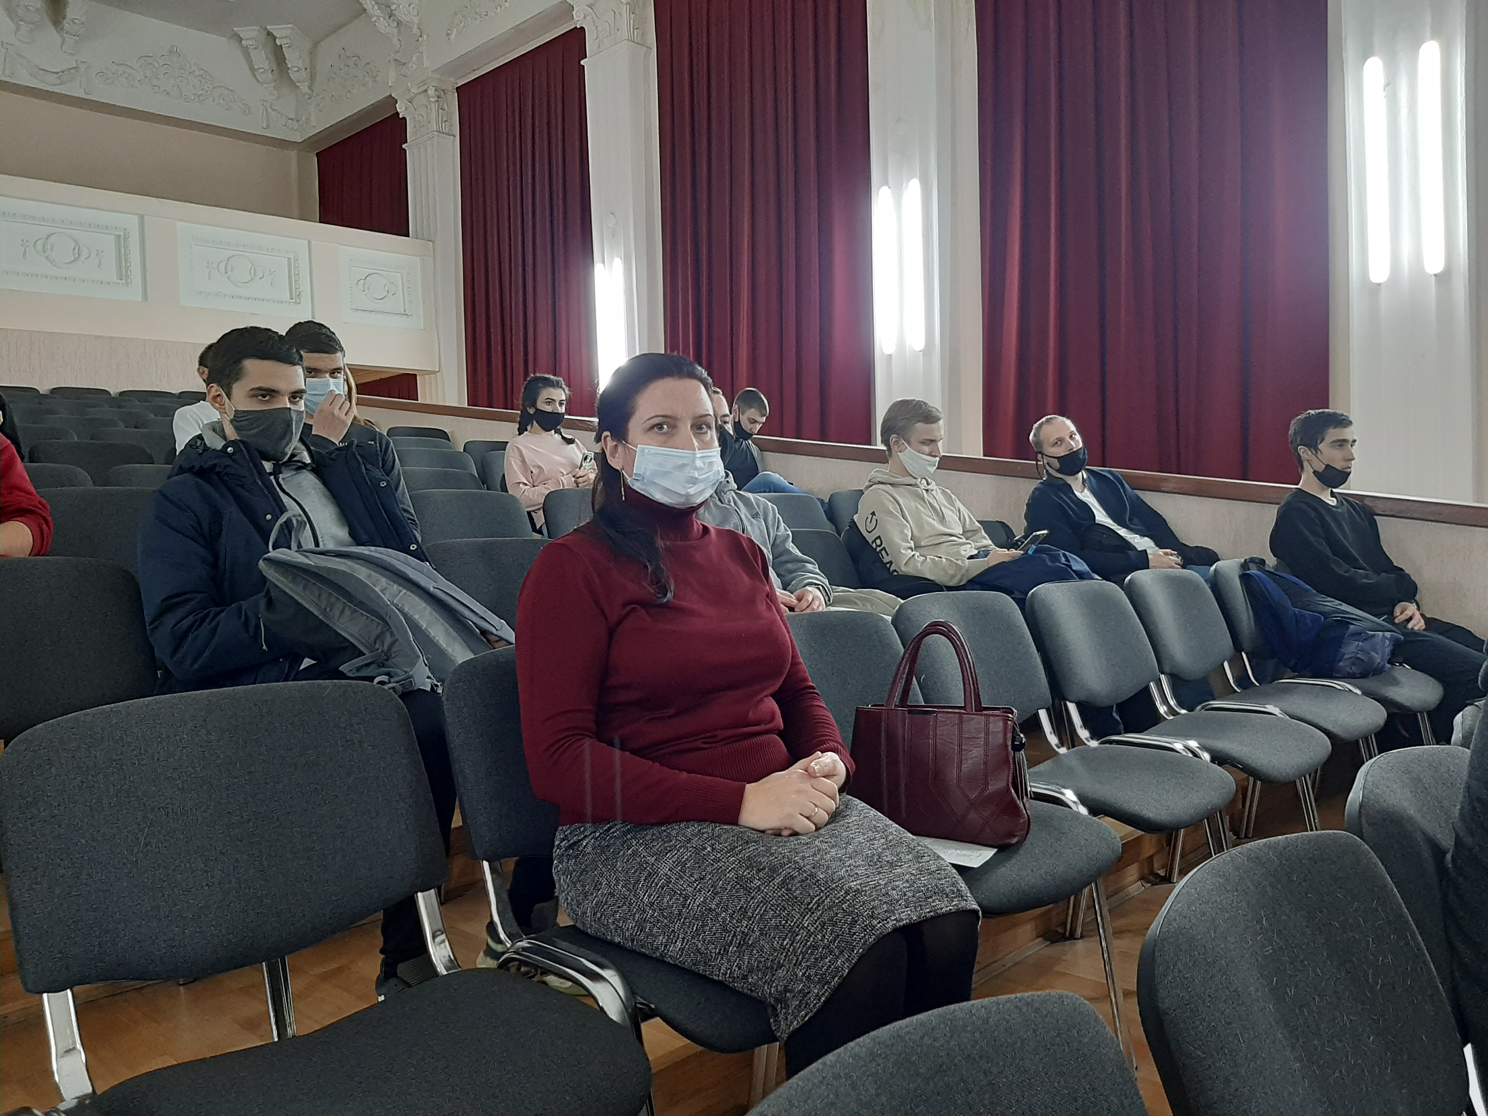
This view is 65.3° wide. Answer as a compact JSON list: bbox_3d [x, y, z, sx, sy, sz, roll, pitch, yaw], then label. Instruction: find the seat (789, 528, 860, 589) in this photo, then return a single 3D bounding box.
[{"bbox_3d":[0.345,0.311,3.531,0.580,0.820,0.540,1,4,44],"label":"seat"}]

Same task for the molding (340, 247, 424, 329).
[{"bbox_3d":[-3.836,-2.865,12.366,0.060,0.787,0.948,1,4,44],"label":"molding"}]

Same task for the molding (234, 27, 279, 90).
[{"bbox_3d":[-5.971,-6.092,14.300,0.320,0.570,0.700,-1,2,0],"label":"molding"}]

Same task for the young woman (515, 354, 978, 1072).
[{"bbox_3d":[0.018,0.329,1.573,0.680,1.255,0.520,1,4,44],"label":"young woman"}]

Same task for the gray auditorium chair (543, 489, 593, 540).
[{"bbox_3d":[-0.379,0.151,4.171,0.561,0.820,0.535,1,3,44],"label":"gray auditorium chair"}]

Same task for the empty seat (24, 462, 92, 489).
[{"bbox_3d":[-2.246,0.086,3.723,0.600,0.820,0.530,0,3,44],"label":"empty seat"}]

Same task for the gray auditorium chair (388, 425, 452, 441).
[{"bbox_3d":[-2.079,-0.493,7.854,0.580,0.820,0.540,1,4,44],"label":"gray auditorium chair"}]

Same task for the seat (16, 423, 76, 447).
[{"bbox_3d":[-3.284,-0.225,5.407,0.561,0.820,0.535,1,3,44],"label":"seat"}]

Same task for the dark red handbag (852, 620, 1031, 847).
[{"bbox_3d":[0.344,0.283,2.033,0.290,0.365,0.140,-1,3,20],"label":"dark red handbag"}]

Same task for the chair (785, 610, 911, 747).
[{"bbox_3d":[0.299,0.514,2.039,0.561,0.820,0.535,1,3,44],"label":"chair"}]

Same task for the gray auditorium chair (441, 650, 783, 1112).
[{"bbox_3d":[-0.072,0.539,1.654,0.561,0.820,0.535,1,3,44],"label":"gray auditorium chair"}]

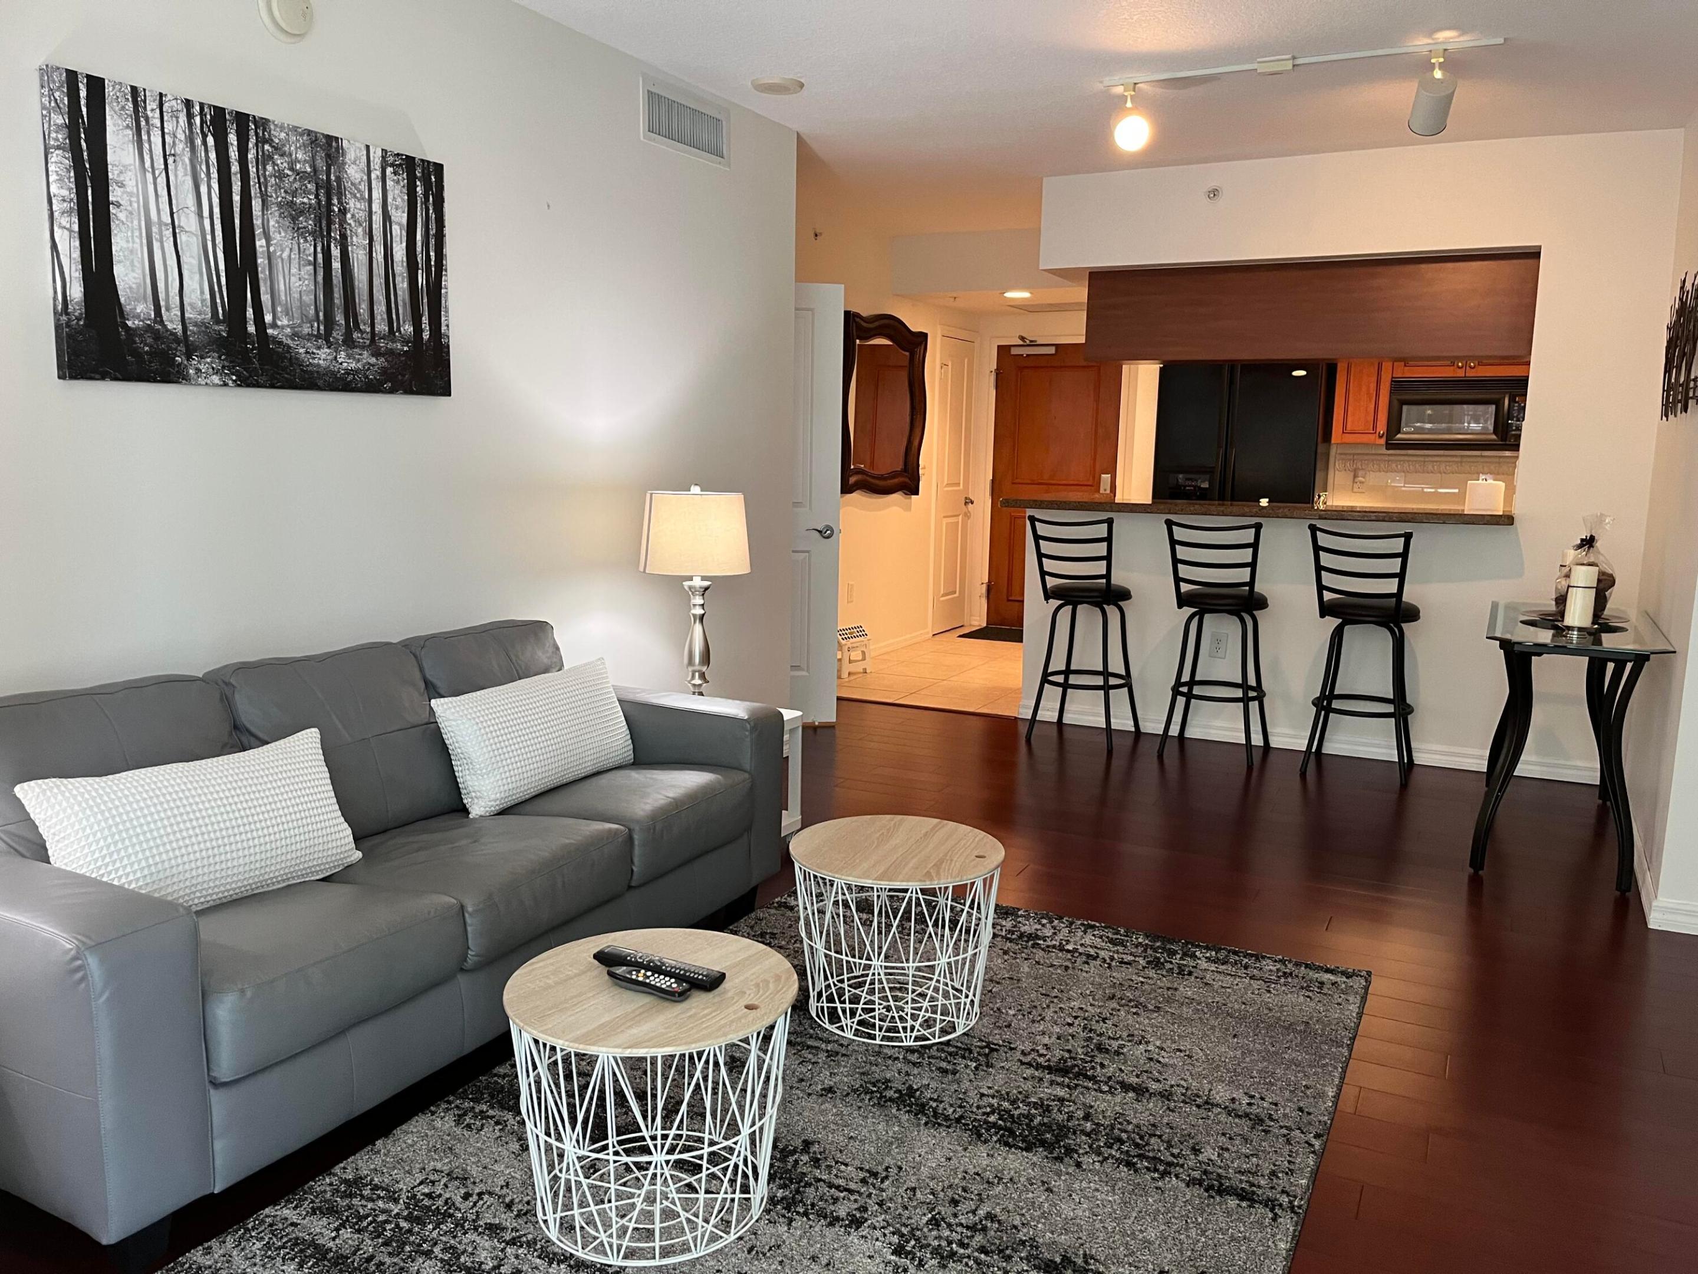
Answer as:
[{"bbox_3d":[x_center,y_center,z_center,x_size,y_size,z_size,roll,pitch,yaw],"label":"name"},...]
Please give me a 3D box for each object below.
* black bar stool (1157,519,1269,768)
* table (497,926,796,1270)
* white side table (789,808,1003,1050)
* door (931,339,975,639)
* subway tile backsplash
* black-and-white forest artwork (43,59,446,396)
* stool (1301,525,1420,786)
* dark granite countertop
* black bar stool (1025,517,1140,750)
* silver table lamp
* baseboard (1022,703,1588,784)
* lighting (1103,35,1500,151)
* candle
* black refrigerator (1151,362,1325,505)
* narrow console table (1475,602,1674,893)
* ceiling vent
[{"bbox_3d":[1.638,0.004,5.631,0.410,1.040,0.475,6,10,28],"label":"black bar stool"},{"bbox_3d":[-0.353,0.818,2.300,0.507,0.405,0.507,1,9,0],"label":"table"},{"bbox_3d":[0.112,0.683,3.018,0.497,0.400,0.497,1,9,0],"label":"white side table"},{"bbox_3d":[0.717,-1.052,8.985,0.040,2.030,0.580,6,10,28],"label":"door"},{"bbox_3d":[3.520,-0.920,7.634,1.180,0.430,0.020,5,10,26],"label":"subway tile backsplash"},{"bbox_3d":[-1.361,-0.903,3.041,0.035,0.612,1.045,6,10,28],"label":"black-and-white forest artwork"},{"bbox_3d":[2.154,0.055,5.304,0.420,1.020,0.470,7,11,36],"label":"stool"},{"bbox_3d":[1.750,-0.566,5.660,2.124,0.042,0.380,5,10,25],"label":"dark granite countertop"},{"bbox_3d":[1.091,-0.038,5.857,0.410,1.040,0.475,6,10,30],"label":"black bar stool"},{"bbox_3d":[-0.503,-0.116,4.241,0.360,0.760,0.360,1,9,0],"label":"silver table lamp"},{"bbox_3d":[1.968,0.459,5.721,2.530,0.088,0.018,6,10,28],"label":"baseboard"},{"bbox_3d":[1.393,-1.696,4.052,1.216,0.260,0.240,5,10,26],"label":"lighting"},{"bbox_3d":[2.431,-0.134,4.235,0.093,0.200,0.093,6,10,28],"label":"candle"},{"bbox_3d":[2.388,-0.707,7.750,0.910,1.780,0.740,6,10,28],"label":"black refrigerator"},{"bbox_3d":[2.511,0.331,4.517,0.514,0.763,1.199,5,10,26],"label":"narrow console table"},{"bbox_3d":[-0.543,-1.759,4.378,0.020,0.205,0.545,5,10,26],"label":"ceiling vent"}]

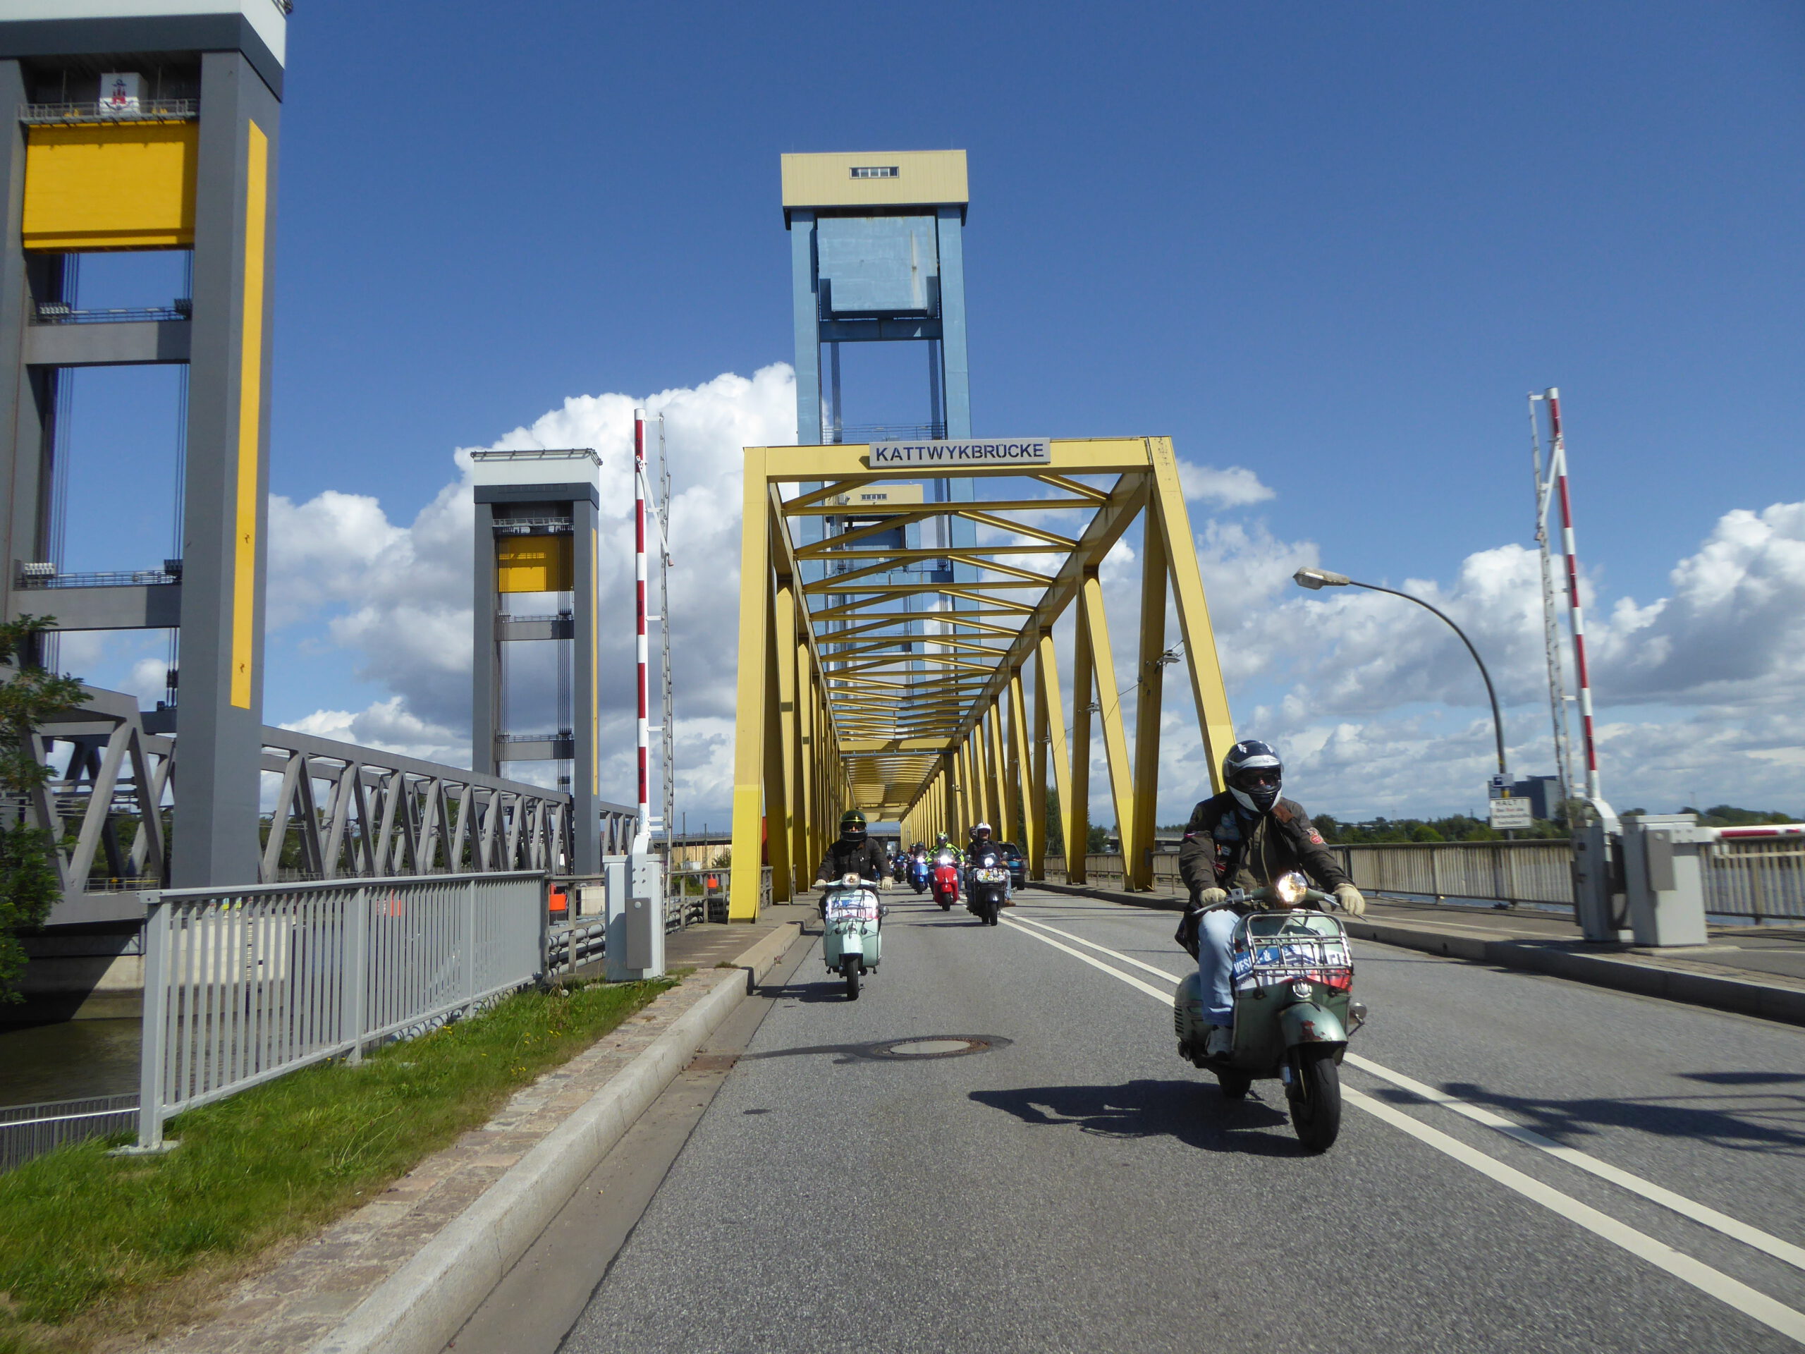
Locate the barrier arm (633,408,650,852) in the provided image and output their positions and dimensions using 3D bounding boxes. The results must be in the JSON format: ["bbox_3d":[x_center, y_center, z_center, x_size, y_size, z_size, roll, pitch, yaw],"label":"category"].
[{"bbox_3d":[-2.318,-0.438,12.478,0.110,3.980,0.100,-1,-7,-1],"label":"barrier arm"}]

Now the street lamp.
[{"bbox_3d":[7.396,0.911,20.697,2.891,5.115,0.300,-1,-7,-1],"label":"street lamp"}]

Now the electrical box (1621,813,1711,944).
[{"bbox_3d":[6.829,1.829,12.676,0.550,1.150,0.430,-1,-7,-1],"label":"electrical box"}]

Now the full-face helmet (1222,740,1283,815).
[{"bbox_3d":[1.628,0.464,6.526,0.270,0.320,0.330,-1,-7,-3],"label":"full-face helmet"}]

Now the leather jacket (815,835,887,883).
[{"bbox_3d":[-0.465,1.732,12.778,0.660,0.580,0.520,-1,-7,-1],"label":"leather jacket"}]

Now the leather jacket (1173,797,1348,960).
[{"bbox_3d":[1.649,0.918,6.522,0.700,0.710,0.580,-1,-7,-5],"label":"leather jacket"}]

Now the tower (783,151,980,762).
[{"bbox_3d":[-1.416,-12.589,111.813,14.800,58.765,5.400,-1,-7,-1],"label":"tower"}]

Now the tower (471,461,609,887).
[{"bbox_3d":[-62.008,-2.071,239.250,19.600,72.737,7.000,-1,-7,-1],"label":"tower"}]

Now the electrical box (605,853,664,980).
[{"bbox_3d":[-2.370,2.112,12.470,0.460,1.080,0.440,-1,-7,-1],"label":"electrical box"}]

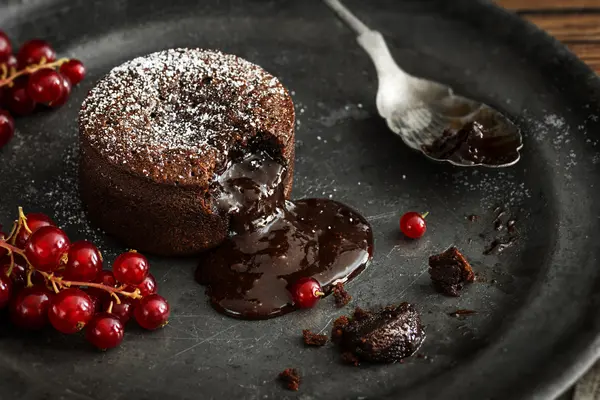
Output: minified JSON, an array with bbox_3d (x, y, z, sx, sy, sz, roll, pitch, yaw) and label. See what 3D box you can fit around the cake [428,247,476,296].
[{"bbox_3d":[0.050,0.023,0.737,0.013,0.011,0.011,17,44,18],"label":"cake"}]

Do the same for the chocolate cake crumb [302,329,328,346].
[{"bbox_3d":[0.005,0.044,0.718,0.008,0.004,0.005,10,42,11],"label":"chocolate cake crumb"}]

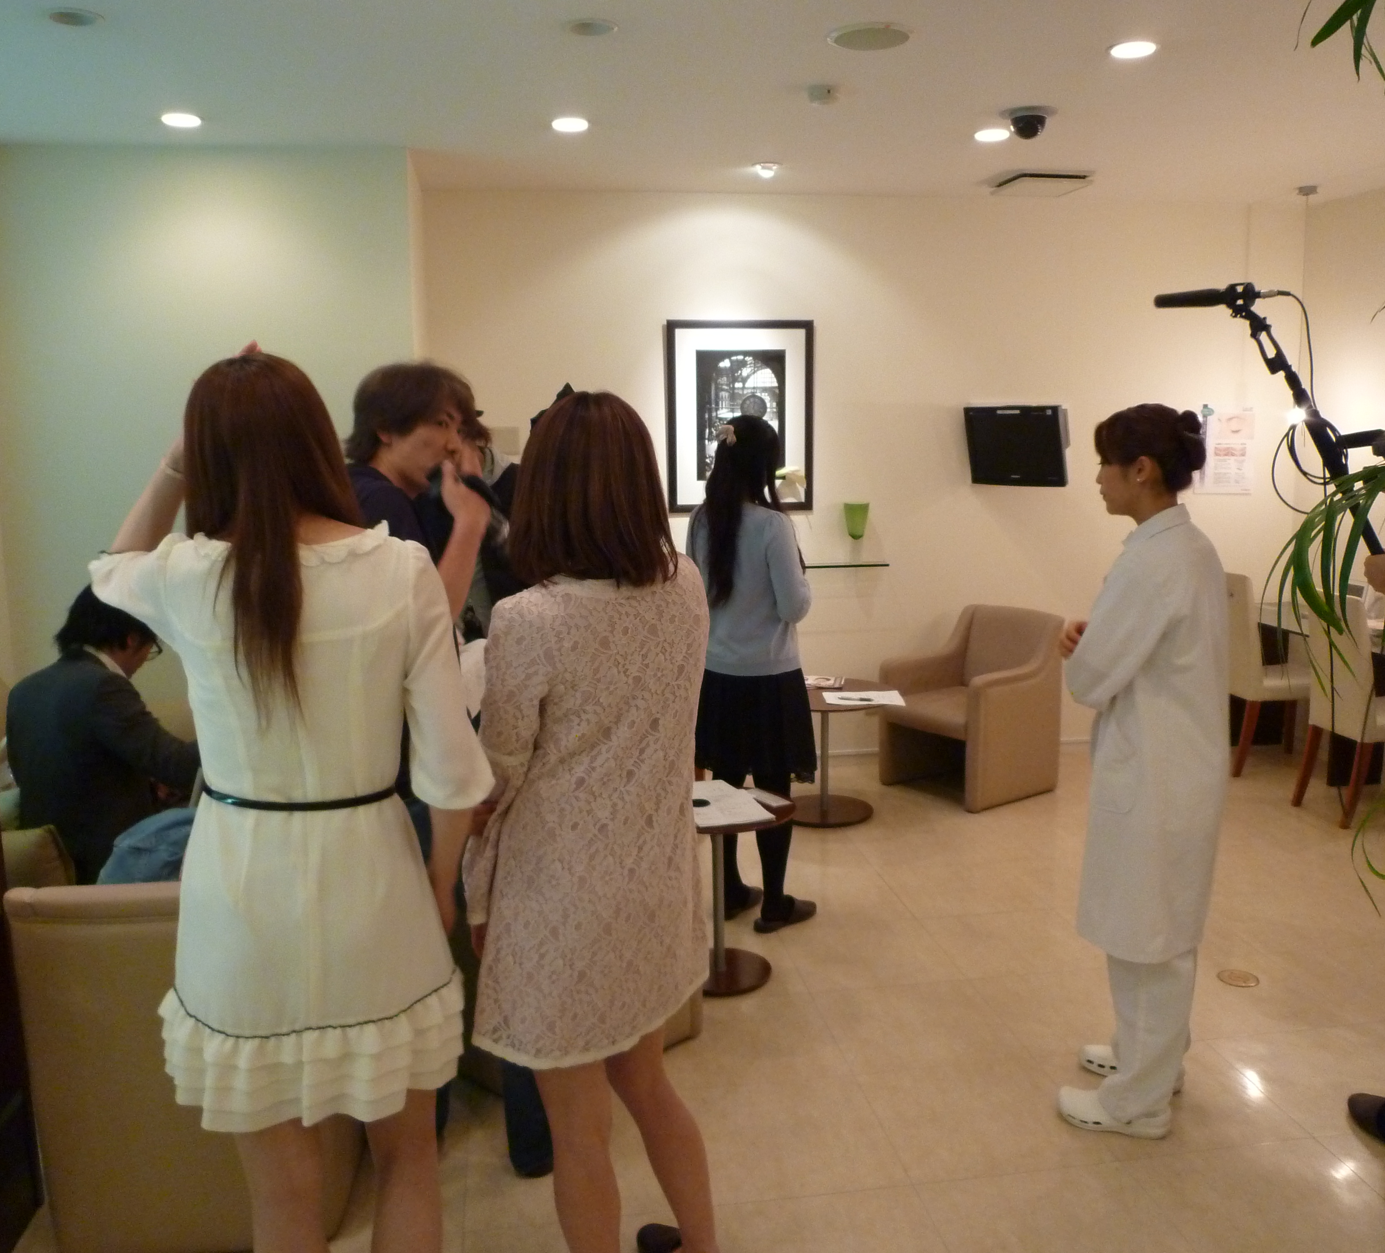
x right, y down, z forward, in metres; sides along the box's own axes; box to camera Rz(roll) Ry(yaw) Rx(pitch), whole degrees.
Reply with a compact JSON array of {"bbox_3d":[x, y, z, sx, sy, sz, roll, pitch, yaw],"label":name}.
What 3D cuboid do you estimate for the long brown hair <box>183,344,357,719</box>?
[{"bbox_3d":[-0.517,-0.112,1.510,0.215,0.450,0.210,-3,9,-16],"label":"long brown hair"}]

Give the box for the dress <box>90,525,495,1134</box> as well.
[{"bbox_3d":[-0.538,0.257,1.643,0.530,0.840,0.340,-4,9,-19],"label":"dress"}]

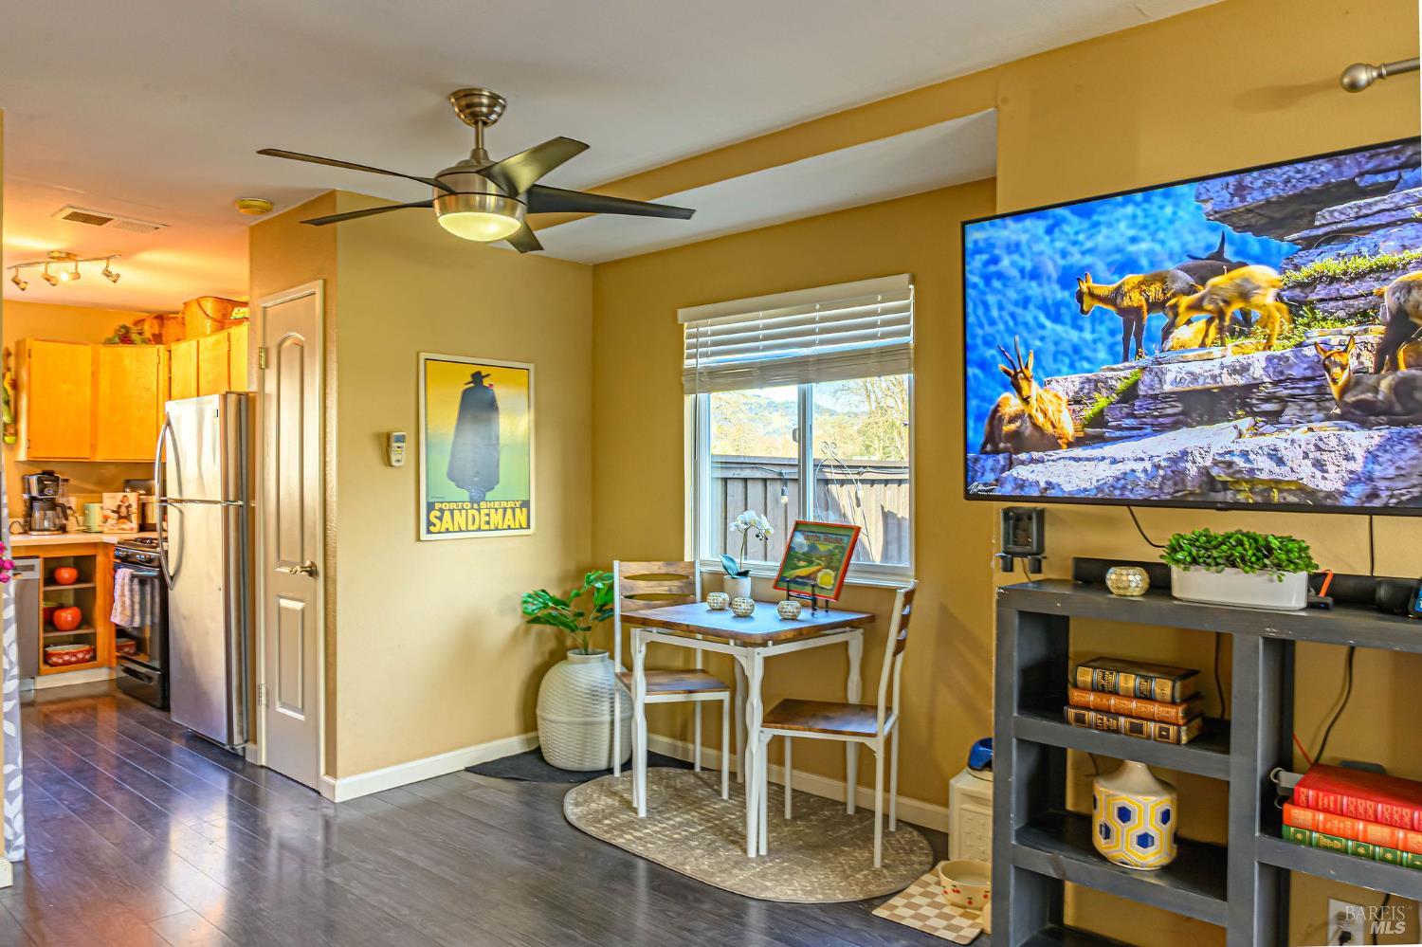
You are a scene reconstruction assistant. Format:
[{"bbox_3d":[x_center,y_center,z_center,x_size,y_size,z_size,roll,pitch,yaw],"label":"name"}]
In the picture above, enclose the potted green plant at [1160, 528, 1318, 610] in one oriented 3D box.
[{"bbox_3d":[1.178,0.204,2.124,0.300,0.160,0.140,0,0,42],"label":"potted green plant"}]

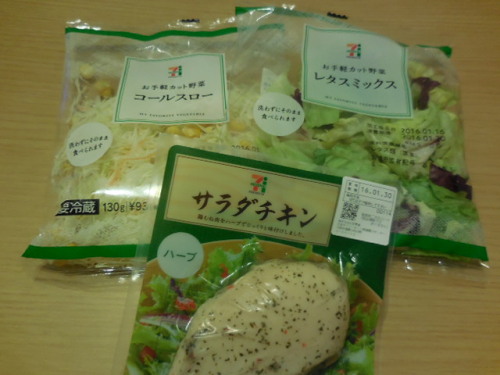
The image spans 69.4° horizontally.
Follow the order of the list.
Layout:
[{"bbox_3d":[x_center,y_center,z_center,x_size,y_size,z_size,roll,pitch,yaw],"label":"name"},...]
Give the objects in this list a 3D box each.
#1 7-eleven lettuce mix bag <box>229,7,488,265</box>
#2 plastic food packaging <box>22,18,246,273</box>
[{"bbox_3d":[0.065,-0.044,0.251,0.175,0.049,0.190,6,73,2],"label":"7-eleven lettuce mix bag"},{"bbox_3d":[-0.059,-0.042,0.256,0.175,0.047,0.195,0,74,0],"label":"plastic food packaging"}]

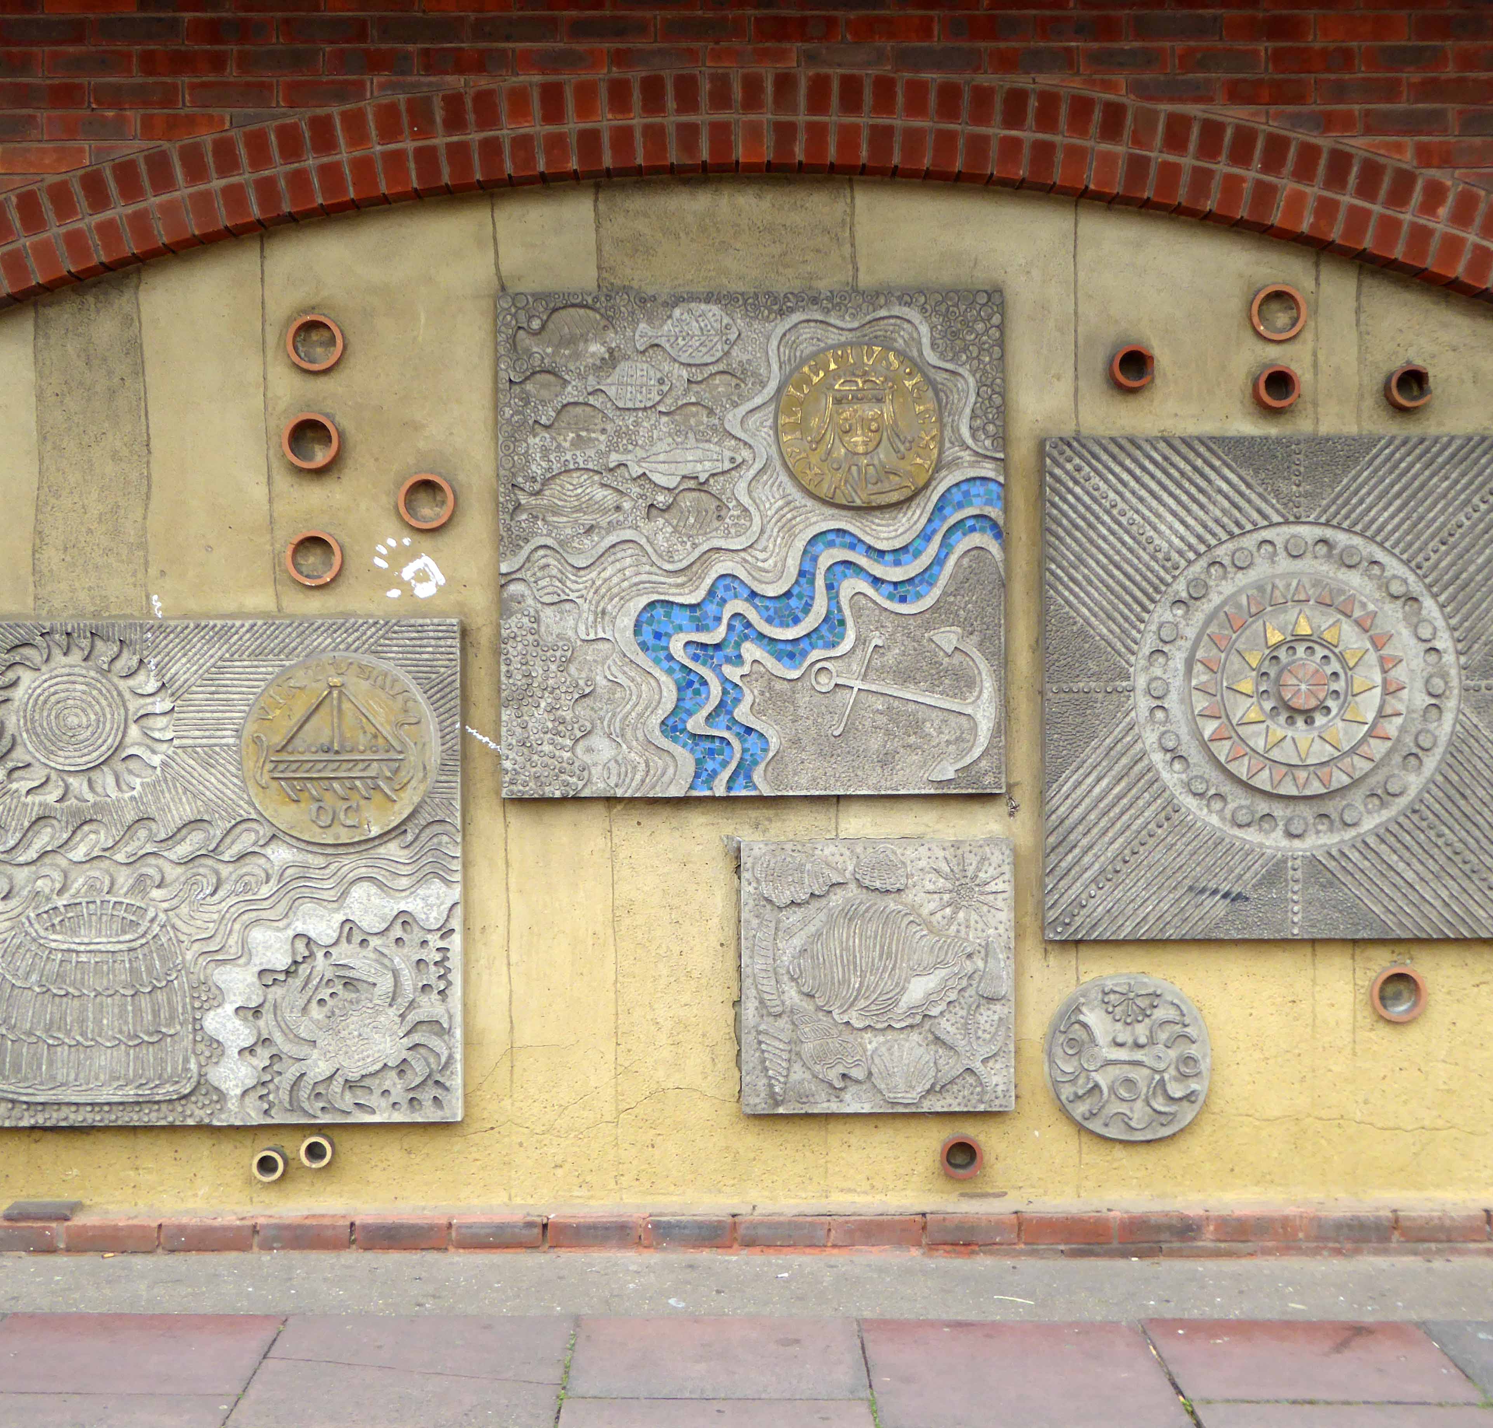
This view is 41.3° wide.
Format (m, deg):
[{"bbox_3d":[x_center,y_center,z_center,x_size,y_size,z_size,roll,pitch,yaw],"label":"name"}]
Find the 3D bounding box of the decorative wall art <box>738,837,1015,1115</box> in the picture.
[{"bbox_3d":[0.313,0.622,4.719,0.647,0.651,0.055,0,1,0],"label":"decorative wall art"}]

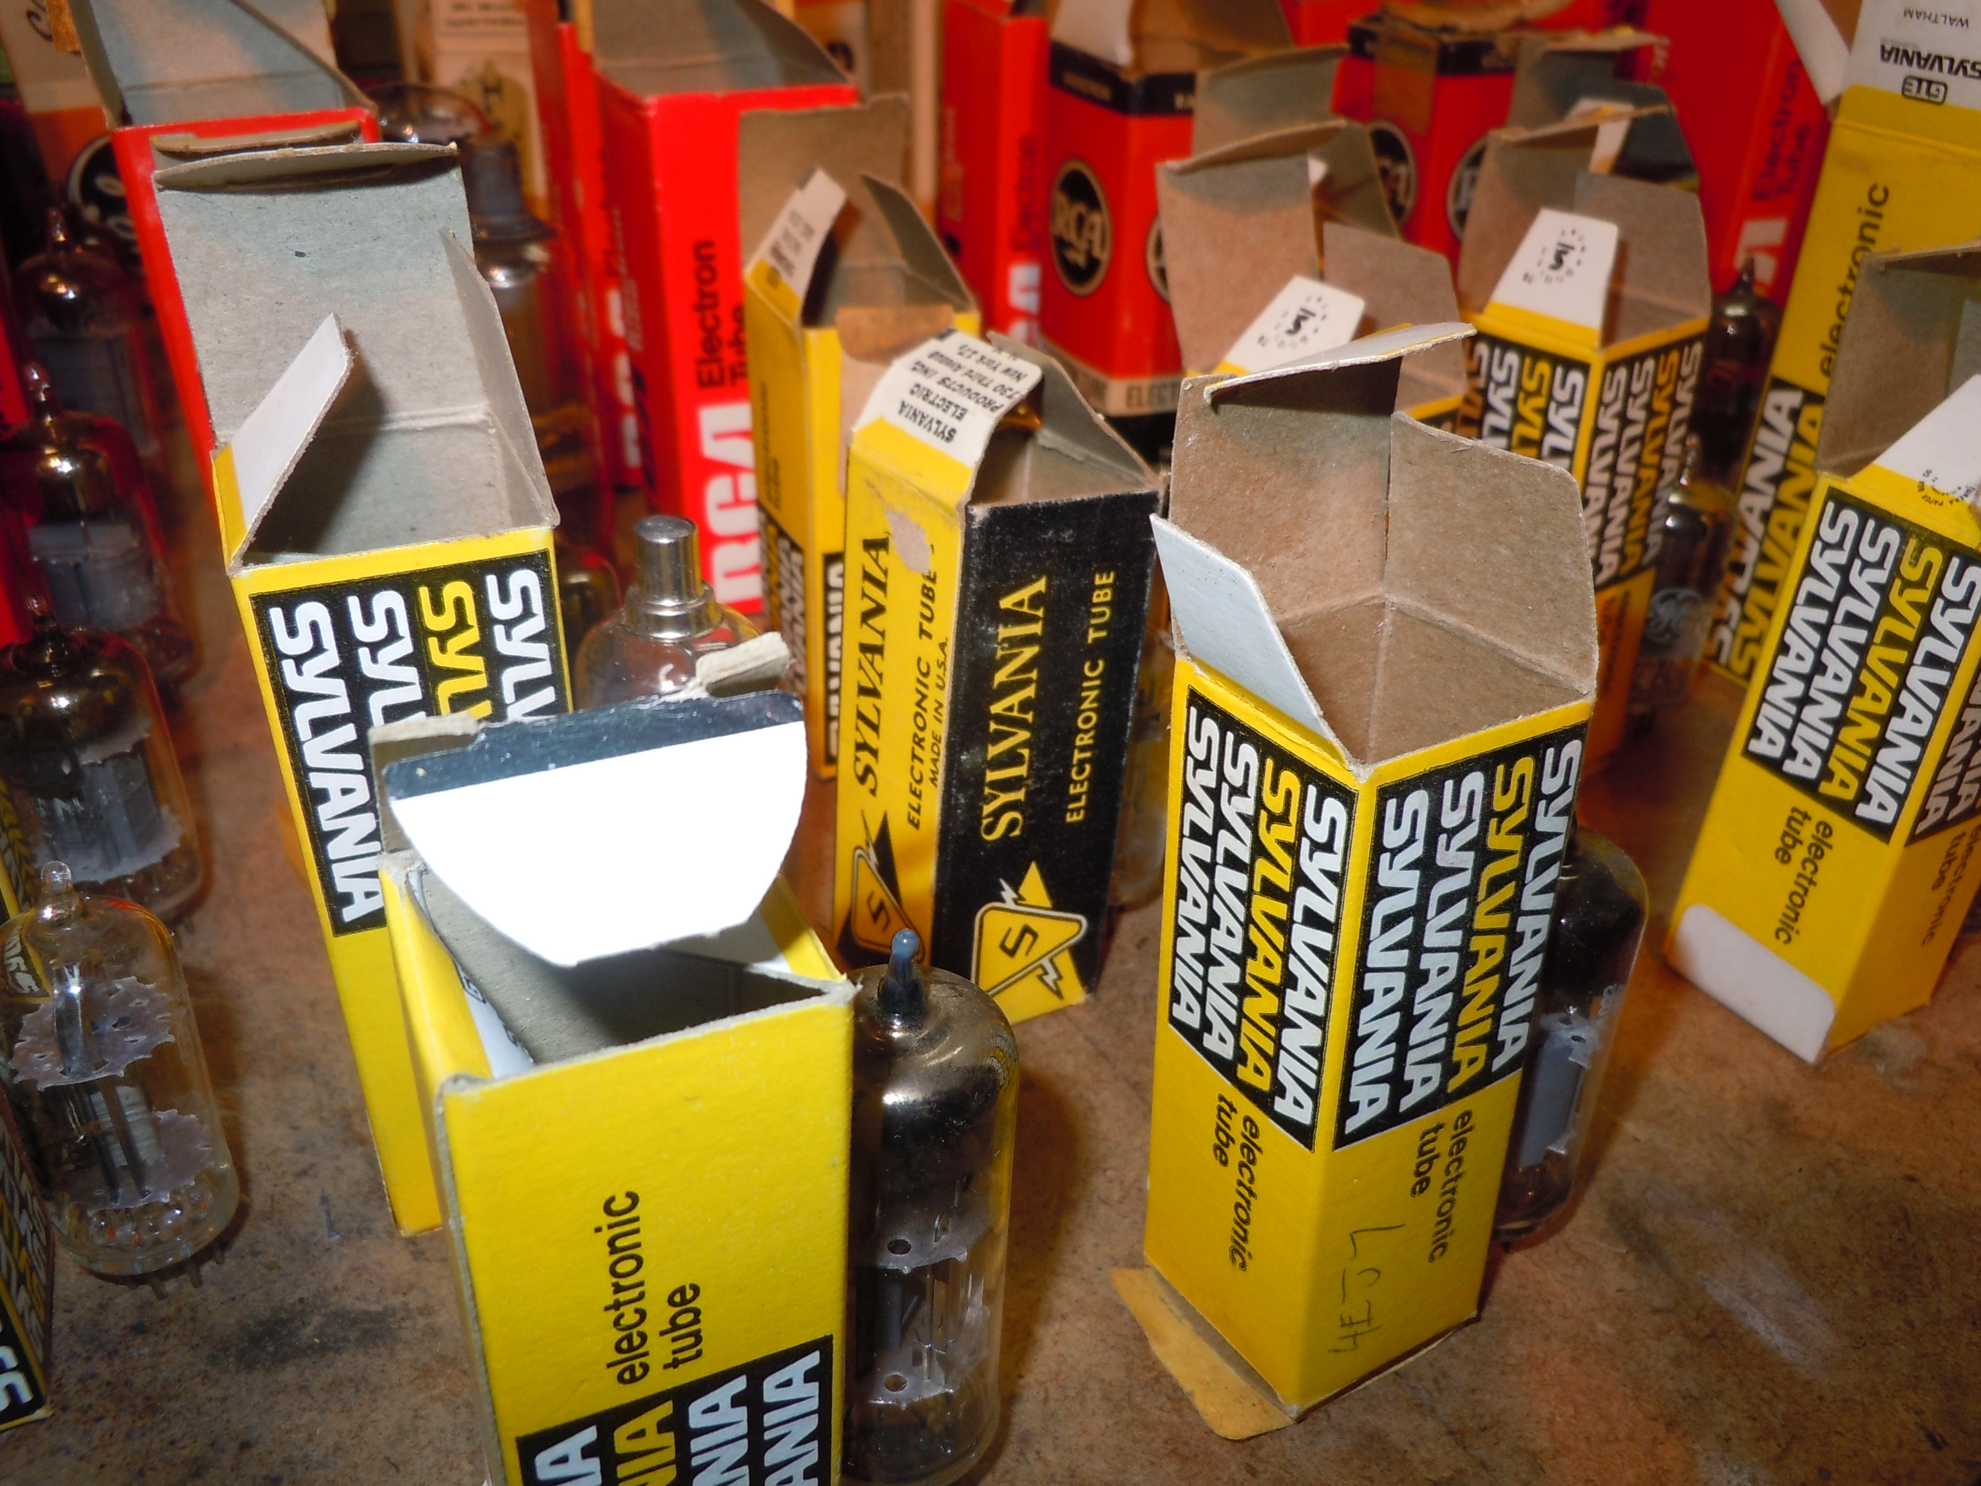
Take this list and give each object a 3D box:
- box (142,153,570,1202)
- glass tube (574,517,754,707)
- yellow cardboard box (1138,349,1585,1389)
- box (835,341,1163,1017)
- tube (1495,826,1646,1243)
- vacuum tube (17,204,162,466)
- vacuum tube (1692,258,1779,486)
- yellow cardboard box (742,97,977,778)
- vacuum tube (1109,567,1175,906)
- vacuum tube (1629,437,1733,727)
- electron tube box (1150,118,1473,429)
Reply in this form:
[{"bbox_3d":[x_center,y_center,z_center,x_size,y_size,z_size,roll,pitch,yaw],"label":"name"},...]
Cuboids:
[{"bbox_3d":[-0.058,0.000,0.166,0.027,0.111,0.027,-13,37,-22],"label":"box"},{"bbox_3d":[-0.037,0.009,0.191,0.021,0.074,0.021,-4,31,-11],"label":"glass tube"},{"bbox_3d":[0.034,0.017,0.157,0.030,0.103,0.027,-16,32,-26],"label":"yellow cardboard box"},{"bbox_3d":[-0.001,-0.007,0.210,0.027,0.089,0.027,-12,31,-30],"label":"box"},{"bbox_3d":[0.059,0.031,0.178,0.021,0.058,0.021,12,32,20],"label":"tube"},{"bbox_3d":[-0.183,-0.076,0.328,0.022,0.065,0.022,-14,35,-26],"label":"vacuum tube"},{"bbox_3d":[0.179,-0.091,0.397,0.019,0.055,0.019,16,33,20],"label":"vacuum tube"},{"bbox_3d":[-0.021,-0.047,0.257,0.027,0.102,0.028,-12,34,-22],"label":"yellow cardboard box"},{"bbox_3d":[0.018,0.000,0.227,0.020,0.057,0.020,6,31,4],"label":"vacuum tube"},{"bbox_3d":[0.121,-0.030,0.290,0.018,0.053,0.018,12,33,21],"label":"vacuum tube"},{"bbox_3d":[0.042,-0.026,0.226,0.026,0.105,0.030,-19,37,-31],"label":"electron tube box"}]

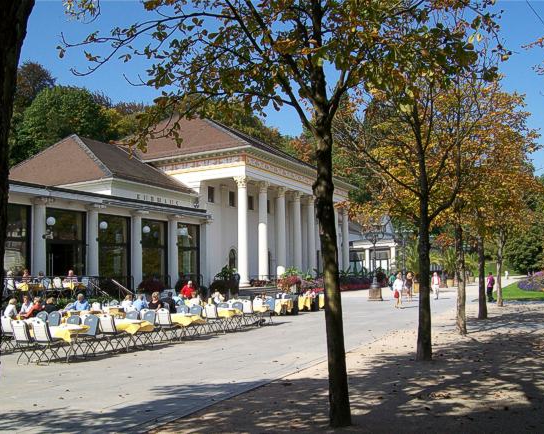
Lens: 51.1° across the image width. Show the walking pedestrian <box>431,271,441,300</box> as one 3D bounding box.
[{"bbox_3d":[10.250,4.338,35.780,0.560,1.704,0.400,-2,-6,9],"label":"walking pedestrian"}]

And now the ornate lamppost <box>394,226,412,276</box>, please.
[{"bbox_3d":[9.791,3.298,42.464,1.324,5.199,1.324,-4,-7,28],"label":"ornate lamppost"}]

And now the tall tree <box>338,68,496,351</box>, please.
[{"bbox_3d":[2.818,-0.039,11.100,3.100,5.400,3.100,-1,-6,0],"label":"tall tree"}]

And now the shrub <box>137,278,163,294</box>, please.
[{"bbox_3d":[-7.044,4.058,33.000,1.550,1.000,1.400,-1,-6,0],"label":"shrub"}]

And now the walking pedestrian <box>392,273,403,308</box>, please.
[{"bbox_3d":[6.033,3.513,27.302,0.500,1.704,0.400,0,-6,-11],"label":"walking pedestrian"}]

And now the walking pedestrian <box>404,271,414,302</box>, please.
[{"bbox_3d":[7.489,3.812,31.000,0.520,1.700,0.420,-2,-6,7],"label":"walking pedestrian"}]

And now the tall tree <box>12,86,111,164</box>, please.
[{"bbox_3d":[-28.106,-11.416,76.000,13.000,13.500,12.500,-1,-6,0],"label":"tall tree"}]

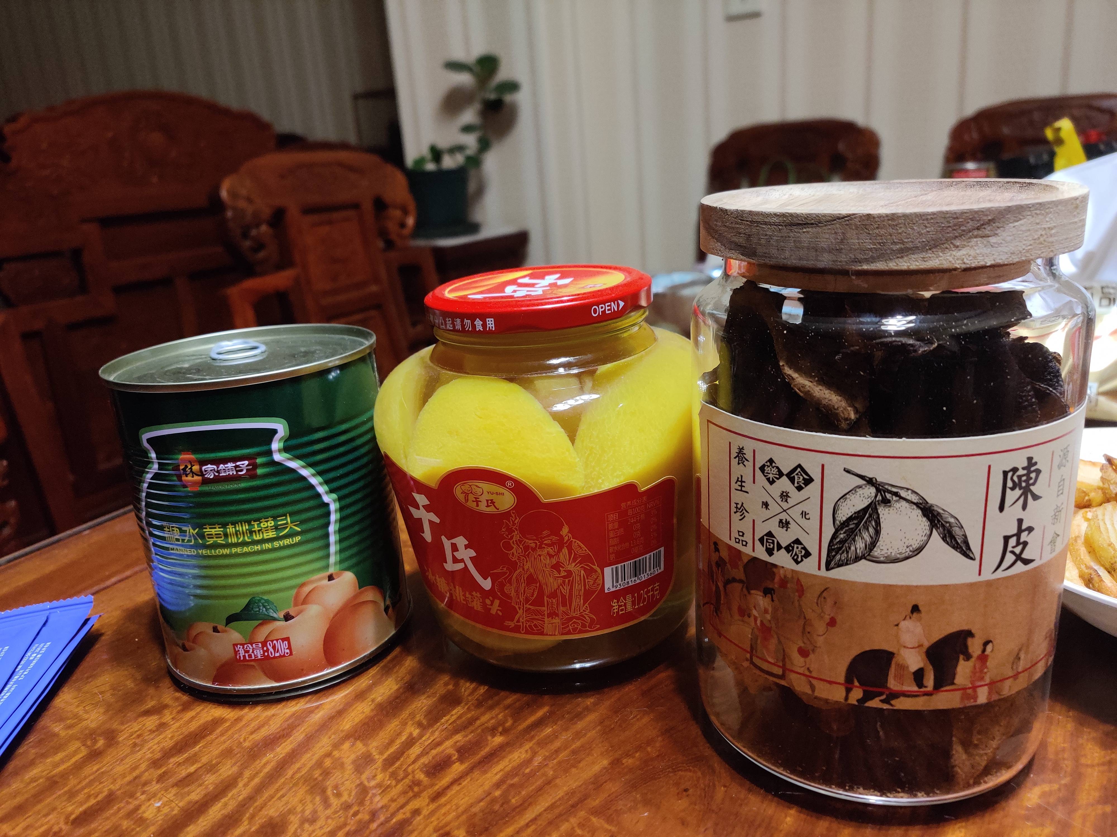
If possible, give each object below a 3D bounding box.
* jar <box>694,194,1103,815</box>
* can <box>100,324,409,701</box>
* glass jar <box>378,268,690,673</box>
[{"bbox_3d":[0.098,0.017,0.273,0.111,0.169,0.111,-4,17,1],"label":"jar"},{"bbox_3d":[-0.119,0.031,0.358,0.102,0.121,0.102,-11,18,-19],"label":"can"},{"bbox_3d":[-0.003,0.013,0.356,0.137,0.139,0.137,-4,17,1],"label":"glass jar"}]

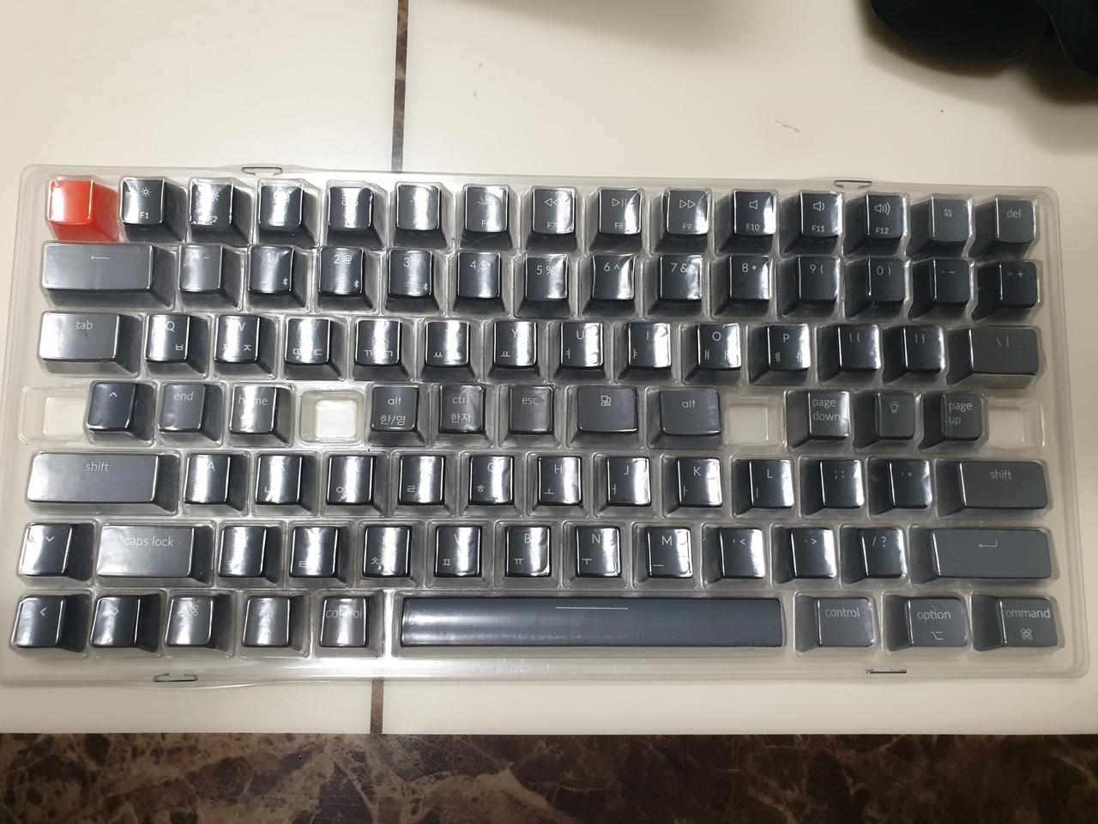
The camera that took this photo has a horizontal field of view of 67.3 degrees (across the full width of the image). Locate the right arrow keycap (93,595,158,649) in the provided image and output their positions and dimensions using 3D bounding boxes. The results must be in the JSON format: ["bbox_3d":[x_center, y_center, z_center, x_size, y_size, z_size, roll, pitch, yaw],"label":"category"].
[{"bbox_3d":[-0.126,0.062,0.242,0.018,0.009,0.018,1,82,-3],"label":"right arrow keycap"}]

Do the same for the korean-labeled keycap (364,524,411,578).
[{"bbox_3d":[-0.048,0.043,0.248,0.018,0.009,0.018,1,82,-3],"label":"korean-labeled keycap"}]

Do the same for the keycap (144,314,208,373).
[{"bbox_3d":[-0.117,-0.021,0.256,0.018,0.009,0.018,1,82,-3],"label":"keycap"}]

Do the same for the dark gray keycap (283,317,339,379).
[{"bbox_3d":[-0.074,-0.020,0.259,0.018,0.010,0.018,1,82,-3],"label":"dark gray keycap"}]

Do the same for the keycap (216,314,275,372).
[{"bbox_3d":[-0.096,-0.021,0.258,0.018,0.010,0.018,1,82,-3],"label":"keycap"}]

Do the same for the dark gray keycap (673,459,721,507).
[{"bbox_3d":[0.046,0.023,0.258,0.018,0.009,0.018,1,82,-3],"label":"dark gray keycap"}]

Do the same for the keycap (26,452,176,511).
[{"bbox_3d":[-0.134,0.021,0.247,0.042,0.009,0.018,1,83,-3],"label":"keycap"}]

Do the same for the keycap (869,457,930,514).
[{"bbox_3d":[0.113,0.024,0.261,0.018,0.009,0.018,1,81,-3],"label":"keycap"}]

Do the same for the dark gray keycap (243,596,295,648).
[{"bbox_3d":[-0.083,0.063,0.246,0.018,0.010,0.018,1,82,-3],"label":"dark gray keycap"}]

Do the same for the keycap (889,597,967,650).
[{"bbox_3d":[0.117,0.065,0.253,0.023,0.009,0.018,1,82,-3],"label":"keycap"}]

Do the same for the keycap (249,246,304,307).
[{"bbox_3d":[-0.085,-0.043,0.258,0.018,0.011,0.018,1,83,-3],"label":"keycap"}]

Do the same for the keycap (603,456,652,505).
[{"bbox_3d":[0.024,0.023,0.257,0.018,0.009,0.018,1,82,-3],"label":"keycap"}]

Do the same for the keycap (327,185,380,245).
[{"bbox_3d":[-0.063,-0.063,0.265,0.018,0.011,0.018,1,81,-3],"label":"keycap"}]

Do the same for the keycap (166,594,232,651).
[{"bbox_3d":[-0.104,0.063,0.244,0.018,0.009,0.018,1,83,-3],"label":"keycap"}]

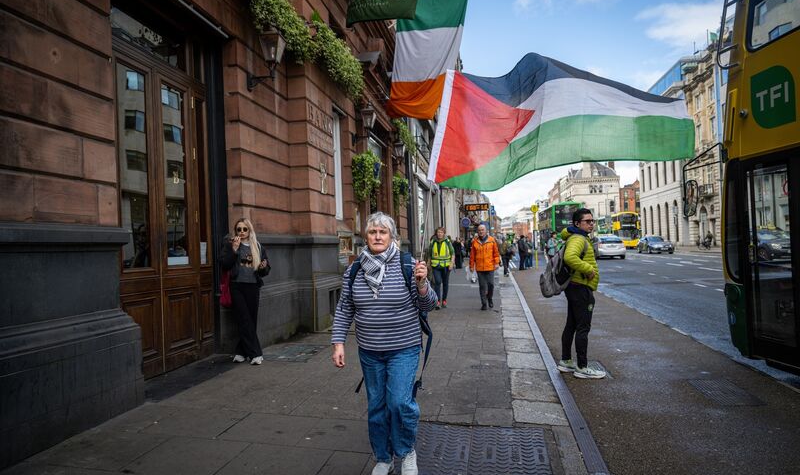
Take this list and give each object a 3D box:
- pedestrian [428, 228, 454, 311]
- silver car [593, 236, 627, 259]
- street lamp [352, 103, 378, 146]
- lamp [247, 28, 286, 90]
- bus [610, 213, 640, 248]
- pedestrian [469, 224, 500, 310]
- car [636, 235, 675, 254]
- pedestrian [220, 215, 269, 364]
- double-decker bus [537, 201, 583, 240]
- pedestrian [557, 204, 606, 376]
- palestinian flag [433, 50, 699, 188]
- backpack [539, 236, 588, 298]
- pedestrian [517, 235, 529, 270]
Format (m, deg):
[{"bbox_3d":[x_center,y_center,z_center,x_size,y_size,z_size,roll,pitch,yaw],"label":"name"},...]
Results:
[{"bbox_3d":[0.852,0.634,10.900,0.540,1.680,0.420,-2,-1,10],"label":"pedestrian"},{"bbox_3d":[13.950,0.660,36.300,1.760,1.490,4.460,-2,-1,10],"label":"silver car"},{"bbox_3d":[-0.749,-2.363,11.100,0.480,0.880,0.340,-3,-1,10],"label":"street lamp"},{"bbox_3d":[-1.815,-2.462,7.224,0.480,0.880,0.340,-3,-1,10],"label":"lamp"},{"bbox_3d":[28.852,-0.690,69.911,2.550,4.300,11.000,-3,-1,10],"label":"bus"},{"bbox_3d":[1.771,0.621,11.150,0.620,1.780,0.450,-2,-1,10],"label":"pedestrian"},{"bbox_3d":[21.300,0.590,44.800,1.800,1.460,4.450,-2,-1,9],"label":"car"},{"bbox_3d":[-1.762,0.615,6.100,0.560,1.670,0.420,-2,-1,-8],"label":"pedestrian"},{"bbox_3d":[13.971,-0.420,46.401,2.550,4.300,11.000,-3,-1,10],"label":"double-decker bus"},{"bbox_3d":[1.896,0.565,5.570,0.480,1.720,0.520,-3,-1,17],"label":"pedestrian"},{"bbox_3d":[0.885,-0.690,3.120,1.470,0.800,0.380,-2,-1,12],"label":"palestinian flag"},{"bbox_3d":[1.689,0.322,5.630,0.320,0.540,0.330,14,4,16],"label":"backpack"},{"bbox_3d":[6.257,0.783,27.300,0.400,1.760,0.520,-1,-2,-42],"label":"pedestrian"}]

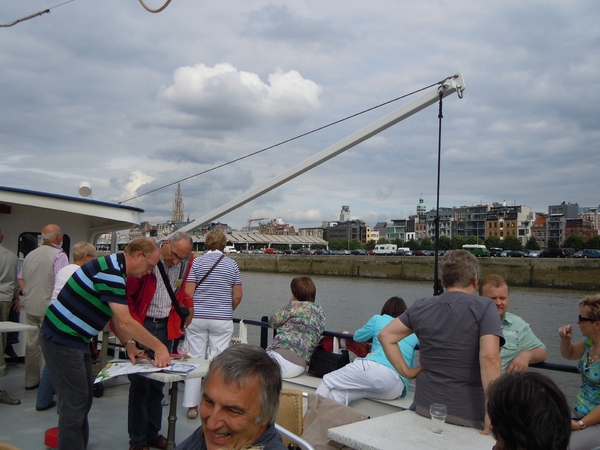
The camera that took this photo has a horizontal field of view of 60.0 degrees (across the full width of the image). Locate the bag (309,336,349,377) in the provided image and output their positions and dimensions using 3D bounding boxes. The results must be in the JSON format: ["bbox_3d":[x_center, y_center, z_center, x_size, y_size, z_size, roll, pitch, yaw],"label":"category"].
[{"bbox_3d":[0.276,1.131,4.425,0.360,0.270,0.150,-2,-4,41],"label":"bag"}]

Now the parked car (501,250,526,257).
[{"bbox_3d":[47.739,6.459,114.661,1.750,1.430,4.300,2,-4,-42],"label":"parked car"}]

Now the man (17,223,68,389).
[{"bbox_3d":[-2.724,0.860,5.500,0.500,1.720,0.320,0,-3,2],"label":"man"}]

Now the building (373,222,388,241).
[{"bbox_3d":[44.104,7.444,257.726,12.000,16.990,9.460,4,-4,-41],"label":"building"}]

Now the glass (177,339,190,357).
[{"bbox_3d":[-0.786,0.841,3.536,0.085,0.145,0.085,1,-3,0],"label":"glass"}]

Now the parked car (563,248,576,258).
[{"bbox_3d":[55.907,5.935,108.274,1.850,1.850,4.500,2,-4,-42],"label":"parked car"}]

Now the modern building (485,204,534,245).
[{"bbox_3d":[80.825,1.428,200.615,12.000,19.800,13.500,2,-4,-42],"label":"modern building"}]

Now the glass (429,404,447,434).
[{"bbox_3d":[0.575,0.802,2.161,0.072,0.113,0.072,1,-3,0],"label":"glass"}]

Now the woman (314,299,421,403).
[{"bbox_3d":[0.439,1.112,3.792,0.660,1.150,0.800,3,-4,-23],"label":"woman"}]

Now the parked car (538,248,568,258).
[{"bbox_3d":[52.869,5.930,108.880,1.900,1.920,4.900,2,-4,-42],"label":"parked car"}]

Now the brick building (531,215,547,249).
[{"bbox_3d":[92.170,4.837,195.376,11.000,16.720,5.800,4,-4,-41],"label":"brick building"}]

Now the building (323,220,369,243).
[{"bbox_3d":[24.530,6.411,268.538,14.000,16.500,25.000,2,-4,-42],"label":"building"}]

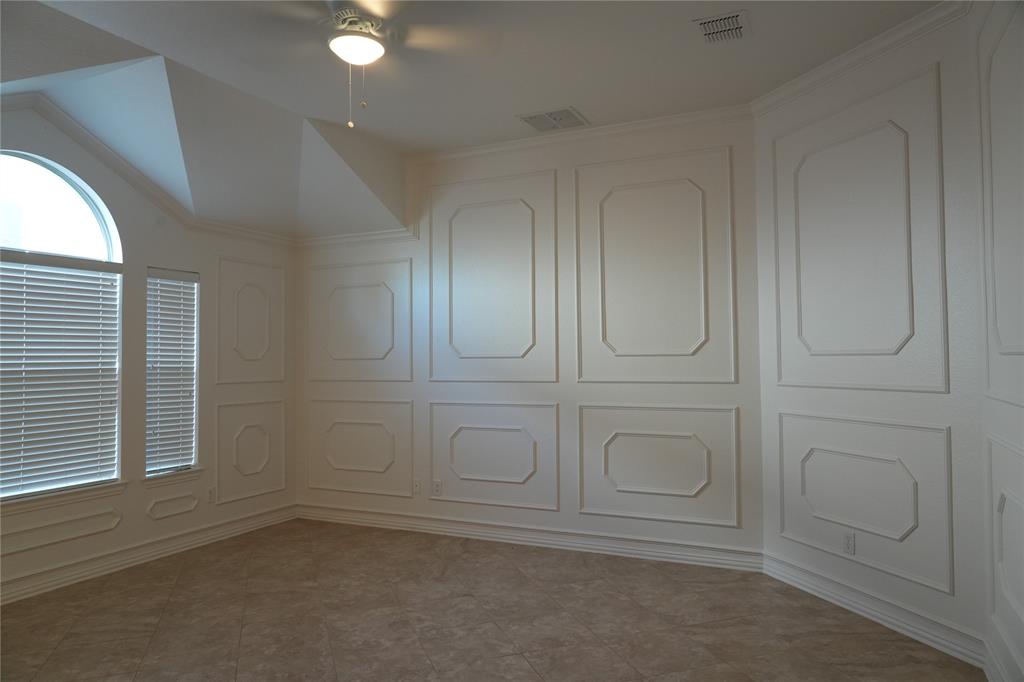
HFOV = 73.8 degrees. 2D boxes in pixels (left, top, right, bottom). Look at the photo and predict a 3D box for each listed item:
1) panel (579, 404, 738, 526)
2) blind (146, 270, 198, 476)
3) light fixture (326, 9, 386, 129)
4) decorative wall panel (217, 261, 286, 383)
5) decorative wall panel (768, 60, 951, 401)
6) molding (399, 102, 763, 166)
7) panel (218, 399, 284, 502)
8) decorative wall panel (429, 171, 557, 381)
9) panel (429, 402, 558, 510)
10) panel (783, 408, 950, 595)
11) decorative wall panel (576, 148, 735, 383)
[{"bbox_3d":[0.975,0.836,4.638,1.091,0.762,0.025,-1,-2,25],"label":"panel"},{"bbox_3d":[-2.455,0.218,4.917,0.060,1.447,0.427,-1,-2,26],"label":"blind"},{"bbox_3d":[-0.674,-1.181,2.967,0.262,0.500,0.262,0,-2,0],"label":"light fixture"},{"bbox_3d":[-2.098,-0.150,5.568,0.025,0.981,0.706,-1,-2,26],"label":"decorative wall panel"},{"bbox_3d":[1.816,-0.511,3.710,0.030,1.543,1.132,0,-2,-19],"label":"decorative wall panel"},{"bbox_3d":[0.388,-1.493,4.947,2.580,0.060,0.060,-1,-2,25],"label":"molding"},{"bbox_3d":[-2.121,0.894,5.618,0.030,0.768,0.728,-1,-2,26],"label":"panel"},{"bbox_3d":[-0.166,-0.469,5.217,1.103,1.563,0.030,-1,-2,26],"label":"decorative wall panel"},{"bbox_3d":[-0.161,0.863,5.185,1.108,0.771,0.030,-1,-2,26],"label":"panel"},{"bbox_3d":[1.829,0.806,3.672,0.030,0.764,1.131,0,-2,-19],"label":"panel"},{"bbox_3d":[0.963,-0.488,4.675,1.091,1.555,0.025,-1,-2,25],"label":"decorative wall panel"}]

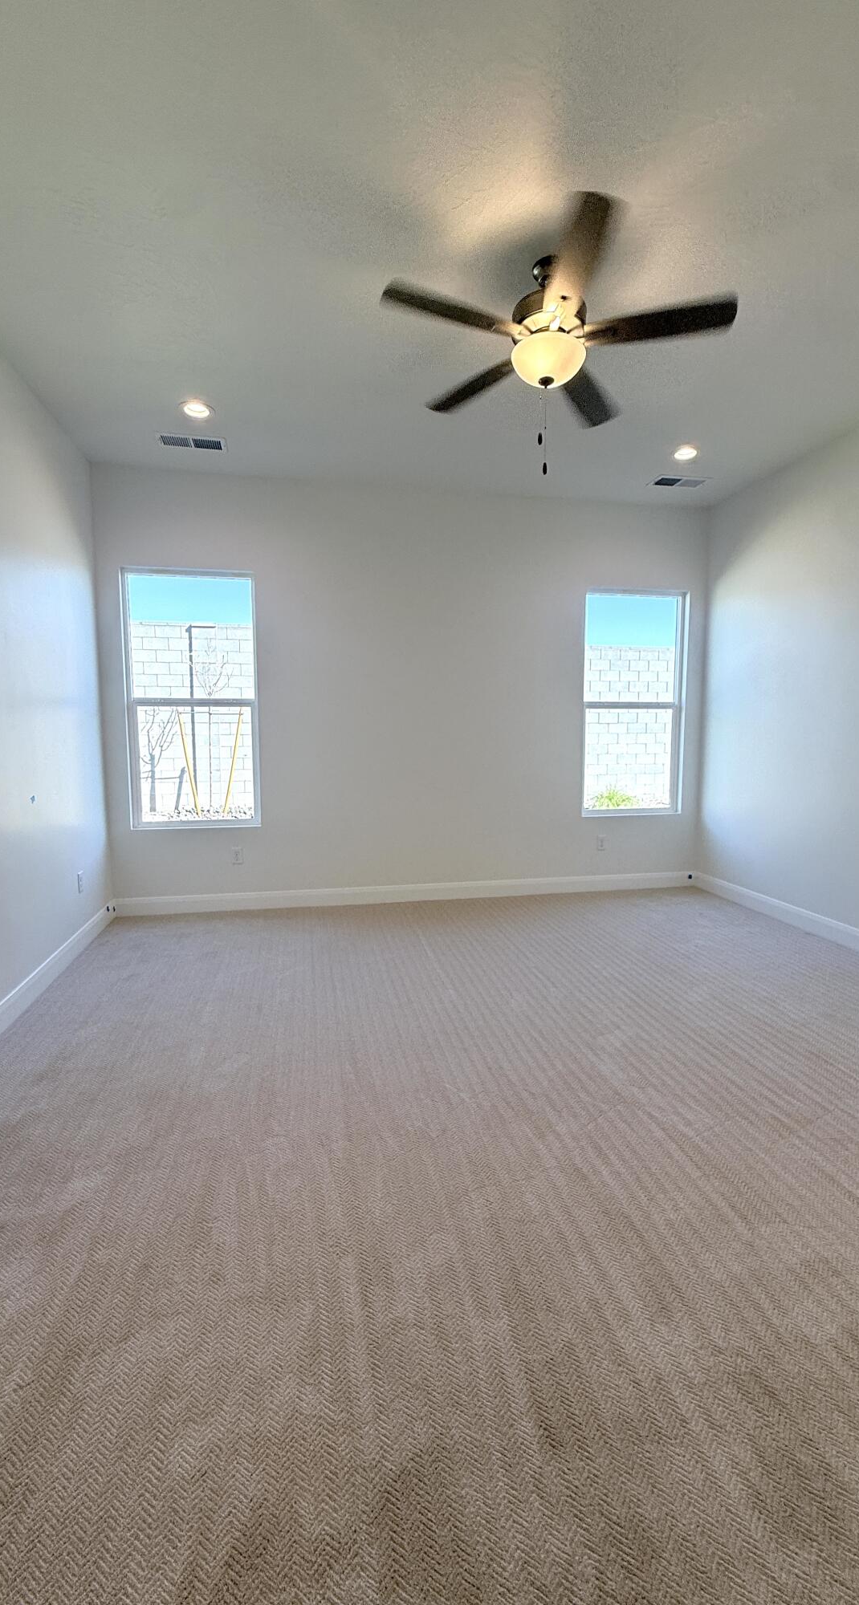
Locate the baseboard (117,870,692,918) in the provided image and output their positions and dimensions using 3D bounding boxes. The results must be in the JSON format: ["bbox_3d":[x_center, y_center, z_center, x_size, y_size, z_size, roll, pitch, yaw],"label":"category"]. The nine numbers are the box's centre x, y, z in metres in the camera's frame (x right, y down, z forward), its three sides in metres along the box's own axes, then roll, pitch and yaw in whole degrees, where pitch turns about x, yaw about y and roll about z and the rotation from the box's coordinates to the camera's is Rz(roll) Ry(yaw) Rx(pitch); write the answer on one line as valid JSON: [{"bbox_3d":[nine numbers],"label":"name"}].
[{"bbox_3d":[-0.002,0.695,5.034,4.527,0.131,0.018,-1,7,-11],"label":"baseboard"}]

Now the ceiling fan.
[{"bbox_3d":[0.452,-1.805,2.462,1.300,0.438,1.300,-1,7,-11],"label":"ceiling fan"}]

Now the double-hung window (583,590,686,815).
[{"bbox_3d":[1.639,-0.781,5.240,0.873,1.774,0.100,-1,7,-11],"label":"double-hung window"}]

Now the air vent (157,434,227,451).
[{"bbox_3d":[-1.432,-2.181,3.955,0.383,0.025,0.191,-1,7,-11],"label":"air vent"}]

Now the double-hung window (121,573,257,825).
[{"bbox_3d":[-1.670,-0.706,4.604,0.866,1.785,0.100,-1,7,-11],"label":"double-hung window"}]

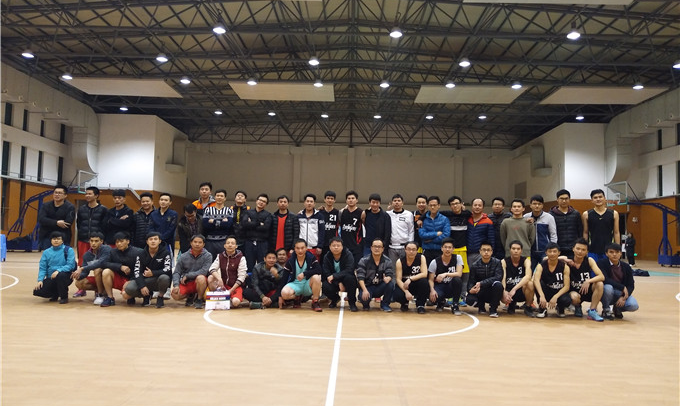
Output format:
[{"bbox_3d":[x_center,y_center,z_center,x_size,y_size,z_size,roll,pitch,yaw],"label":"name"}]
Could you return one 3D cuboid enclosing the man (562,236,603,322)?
[{"bbox_3d":[3.414,1.052,7.217,0.630,1.084,0.720,-1,-5,25],"label":"man"}]

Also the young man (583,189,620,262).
[{"bbox_3d":[4.087,0.720,7.975,0.600,1.886,0.340,-1,-5,23],"label":"young man"}]

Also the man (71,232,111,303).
[{"bbox_3d":[-3.772,0.961,7.755,0.550,1.020,0.720,1,-4,1],"label":"man"}]

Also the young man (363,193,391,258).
[{"bbox_3d":[0.610,0.735,8.293,0.500,1.752,0.320,1,-4,8],"label":"young man"}]

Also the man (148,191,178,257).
[{"bbox_3d":[-2.867,0.684,8.299,0.500,1.699,0.320,2,-4,-6],"label":"man"}]

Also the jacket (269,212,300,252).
[{"bbox_3d":[-0.876,0.457,8.287,0.500,0.672,0.300,1,-4,7],"label":"jacket"}]

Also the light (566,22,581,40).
[{"bbox_3d":[9.056,-6.651,19.807,0.480,0.580,0.480,1,-4,1],"label":"light"}]

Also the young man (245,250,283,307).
[{"bbox_3d":[-1.117,1.115,7.536,0.600,0.813,0.680,2,-4,-8],"label":"young man"}]

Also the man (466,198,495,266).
[{"bbox_3d":[2.275,0.779,8.269,0.500,1.709,0.330,0,-4,16],"label":"man"}]

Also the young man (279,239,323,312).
[{"bbox_3d":[-0.556,1.022,7.381,0.620,0.980,0.750,1,-4,-2],"label":"young man"}]

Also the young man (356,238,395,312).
[{"bbox_3d":[0.532,1.041,7.547,0.580,1.016,0.700,1,-4,-1],"label":"young man"}]

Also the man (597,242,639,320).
[{"bbox_3d":[3.902,1.079,7.181,0.580,1.020,0.700,0,-4,15],"label":"man"}]

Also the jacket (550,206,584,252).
[{"bbox_3d":[3.577,0.424,8.046,0.530,0.771,0.310,0,-5,20],"label":"jacket"}]

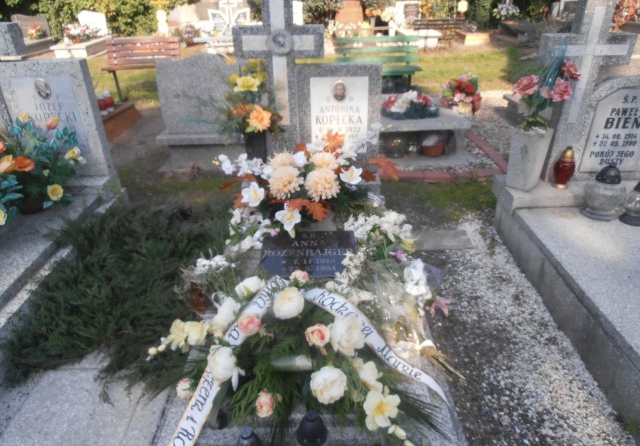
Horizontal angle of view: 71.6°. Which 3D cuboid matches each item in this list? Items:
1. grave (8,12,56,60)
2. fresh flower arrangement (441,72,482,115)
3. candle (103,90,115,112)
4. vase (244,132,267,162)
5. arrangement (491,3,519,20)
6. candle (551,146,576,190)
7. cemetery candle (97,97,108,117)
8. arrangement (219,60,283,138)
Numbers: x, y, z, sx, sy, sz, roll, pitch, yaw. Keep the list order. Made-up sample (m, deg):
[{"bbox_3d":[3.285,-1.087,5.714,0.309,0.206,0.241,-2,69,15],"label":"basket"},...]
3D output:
[{"bbox_3d":[-7.551,-4.899,11.413,1.000,0.910,1.400,-5,29,-7],"label":"grave"},{"bbox_3d":[1.360,-1.258,4.300,0.390,0.400,0.340,0,28,1],"label":"fresh flower arrangement"},{"bbox_3d":[-2.257,-1.306,4.735,0.121,0.231,0.125,-2,29,0],"label":"candle"},{"bbox_3d":[-0.420,-0.465,2.955,0.150,0.295,0.150,-1,29,0],"label":"vase"},{"bbox_3d":[5.455,-6.183,13.000,0.780,0.450,0.420,0,28,1],"label":"arrangement"},{"bbox_3d":[1.401,-0.315,2.543,0.121,0.273,0.125,-2,29,0],"label":"candle"},{"bbox_3d":[-2.502,-1.352,5.099,0.115,0.220,0.115,-1,29,0],"label":"cemetery candle"},{"bbox_3d":[-0.407,-0.713,2.598,0.373,0.464,0.280,-2,29,0],"label":"arrangement"}]

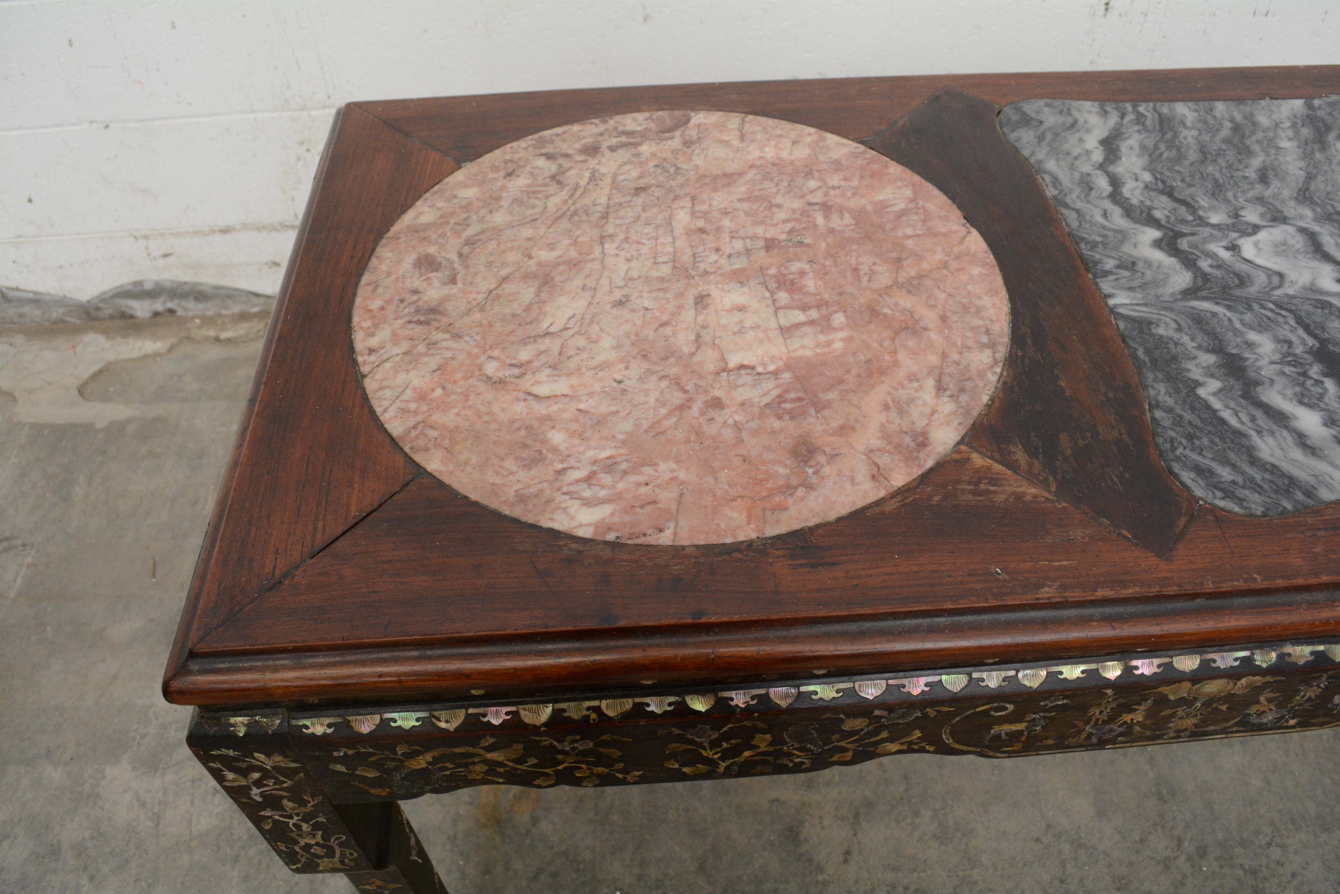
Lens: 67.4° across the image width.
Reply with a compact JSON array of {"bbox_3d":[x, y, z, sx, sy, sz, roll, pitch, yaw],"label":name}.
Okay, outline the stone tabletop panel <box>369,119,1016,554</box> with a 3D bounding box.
[{"bbox_3d":[0.006,-0.098,0.636,0.405,0.020,0.405,-3,49,-1],"label":"stone tabletop panel"}]

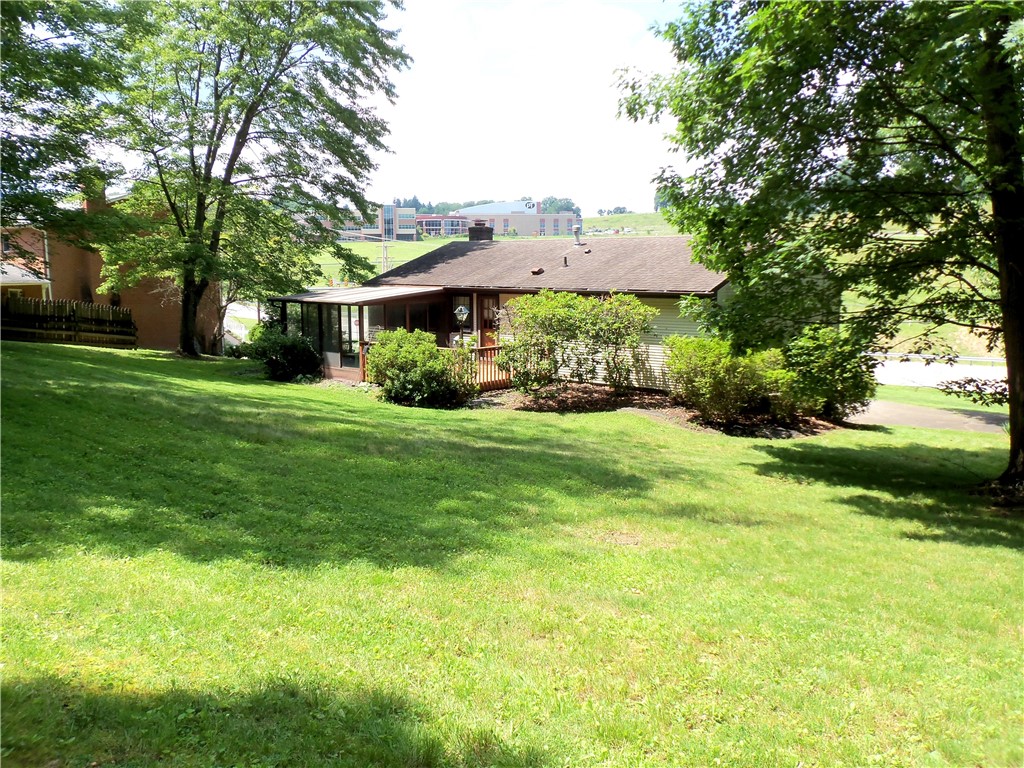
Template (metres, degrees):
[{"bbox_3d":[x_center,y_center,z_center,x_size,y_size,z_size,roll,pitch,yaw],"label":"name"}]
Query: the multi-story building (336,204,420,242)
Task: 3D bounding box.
[{"bbox_3d":[-53.518,-63.342,329.902,32.645,14.410,20.000,0,8,0],"label":"multi-story building"}]

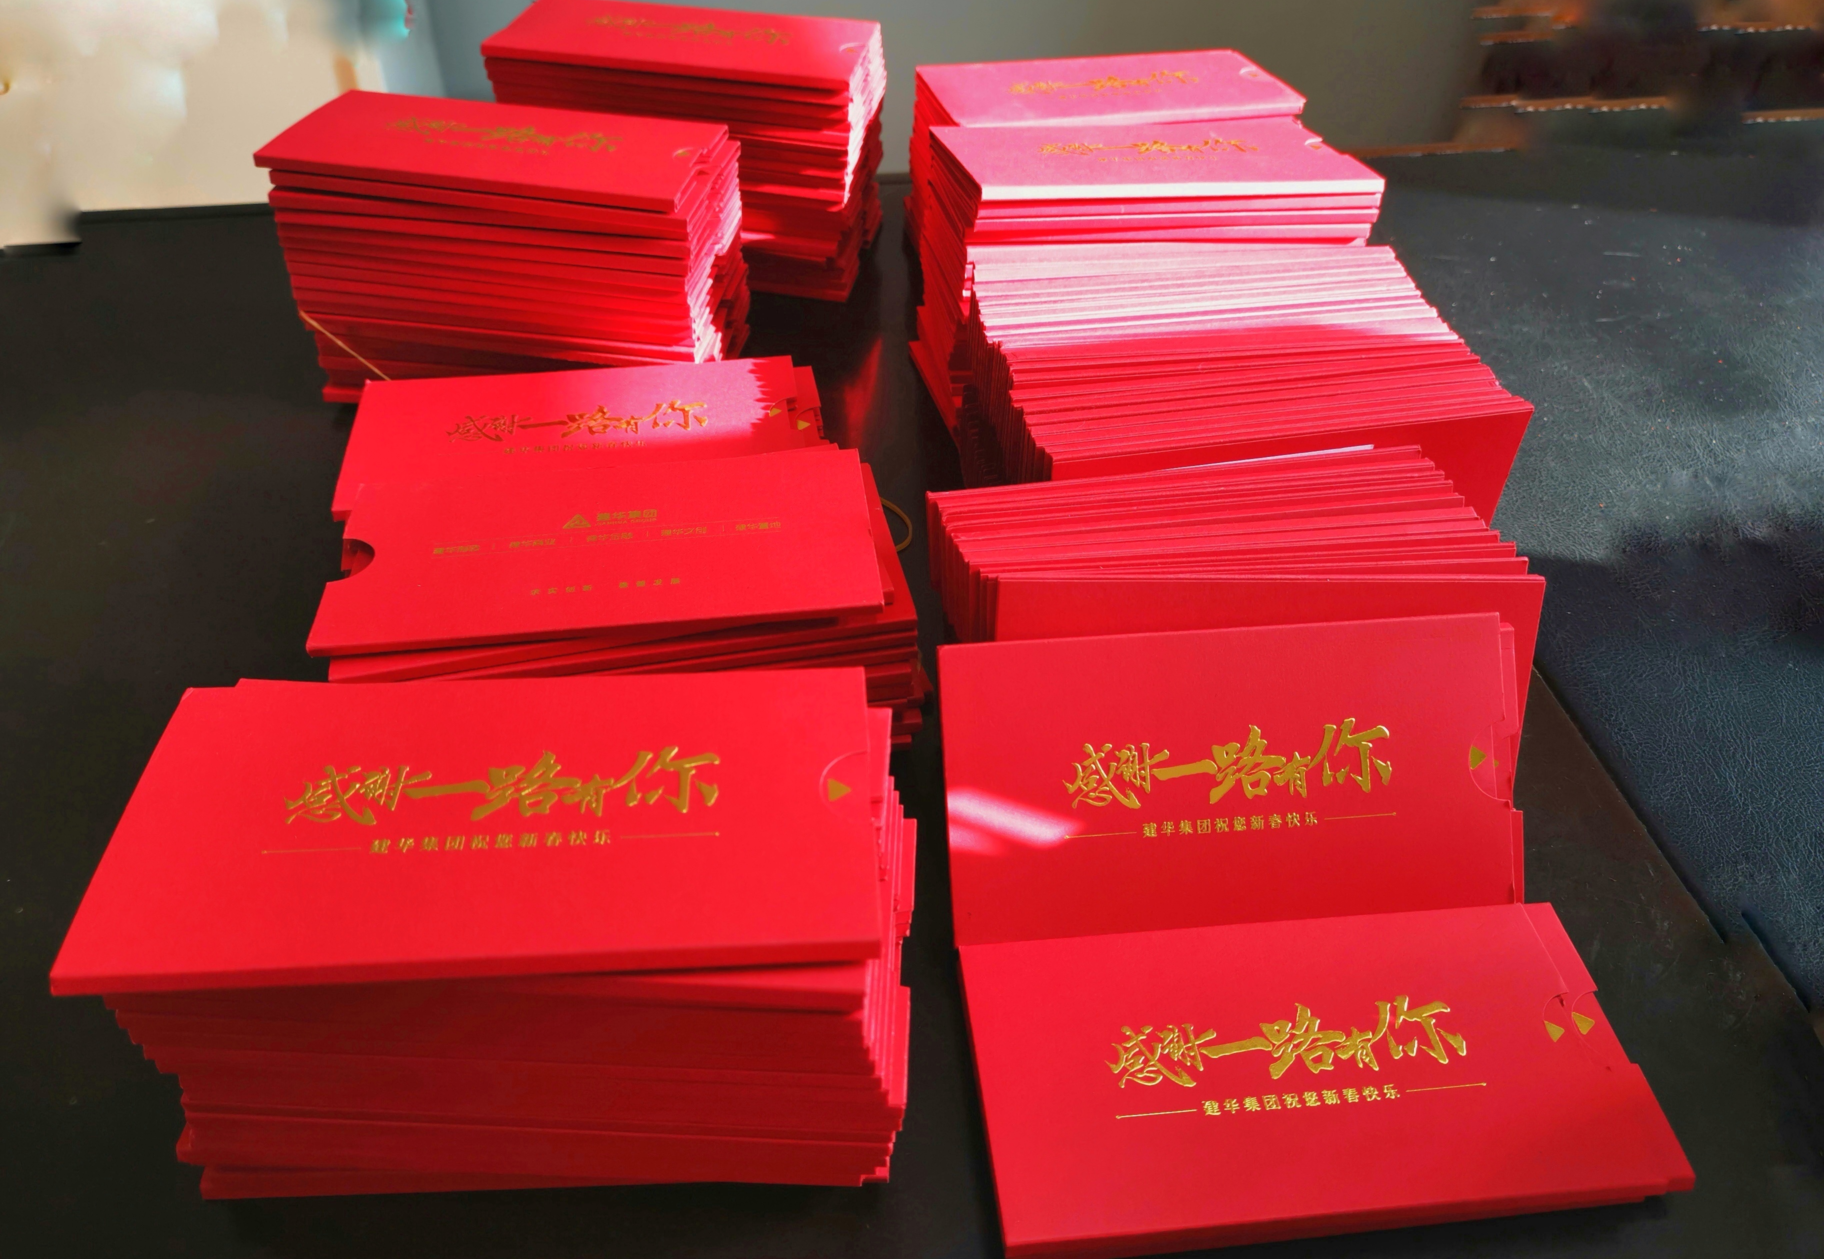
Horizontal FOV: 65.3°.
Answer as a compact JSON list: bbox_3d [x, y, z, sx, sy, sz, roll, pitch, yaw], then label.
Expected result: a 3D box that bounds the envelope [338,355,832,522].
[{"bbox_3d":[-0.132,-0.078,0.565,0.175,0.005,0.090,-5,41,-7],"label":"envelope"}]

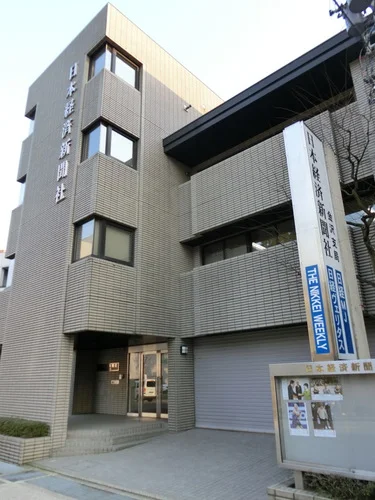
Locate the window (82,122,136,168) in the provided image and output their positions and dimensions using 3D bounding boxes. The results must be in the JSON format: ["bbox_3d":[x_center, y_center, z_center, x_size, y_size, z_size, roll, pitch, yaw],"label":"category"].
[{"bbox_3d":[-2.487,-3.121,11.616,1.028,1.220,1.480,-17,-24,39],"label":"window"}]

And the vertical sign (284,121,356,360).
[{"bbox_3d":[2.162,-0.205,5.967,0.345,3.944,0.881,-17,-24,39],"label":"vertical sign"}]

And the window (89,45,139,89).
[{"bbox_3d":[-2.550,-6.081,12.597,1.028,1.220,1.480,-17,-24,39],"label":"window"}]

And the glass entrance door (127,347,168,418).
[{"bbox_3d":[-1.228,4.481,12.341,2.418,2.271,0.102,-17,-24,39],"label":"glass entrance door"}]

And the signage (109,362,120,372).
[{"bbox_3d":[-2.795,4.468,13.762,0.610,0.294,0.045,-17,-24,39],"label":"signage"}]

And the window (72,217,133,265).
[{"bbox_3d":[-2.422,-0.097,10.613,1.028,1.220,1.480,-17,-24,39],"label":"window"}]

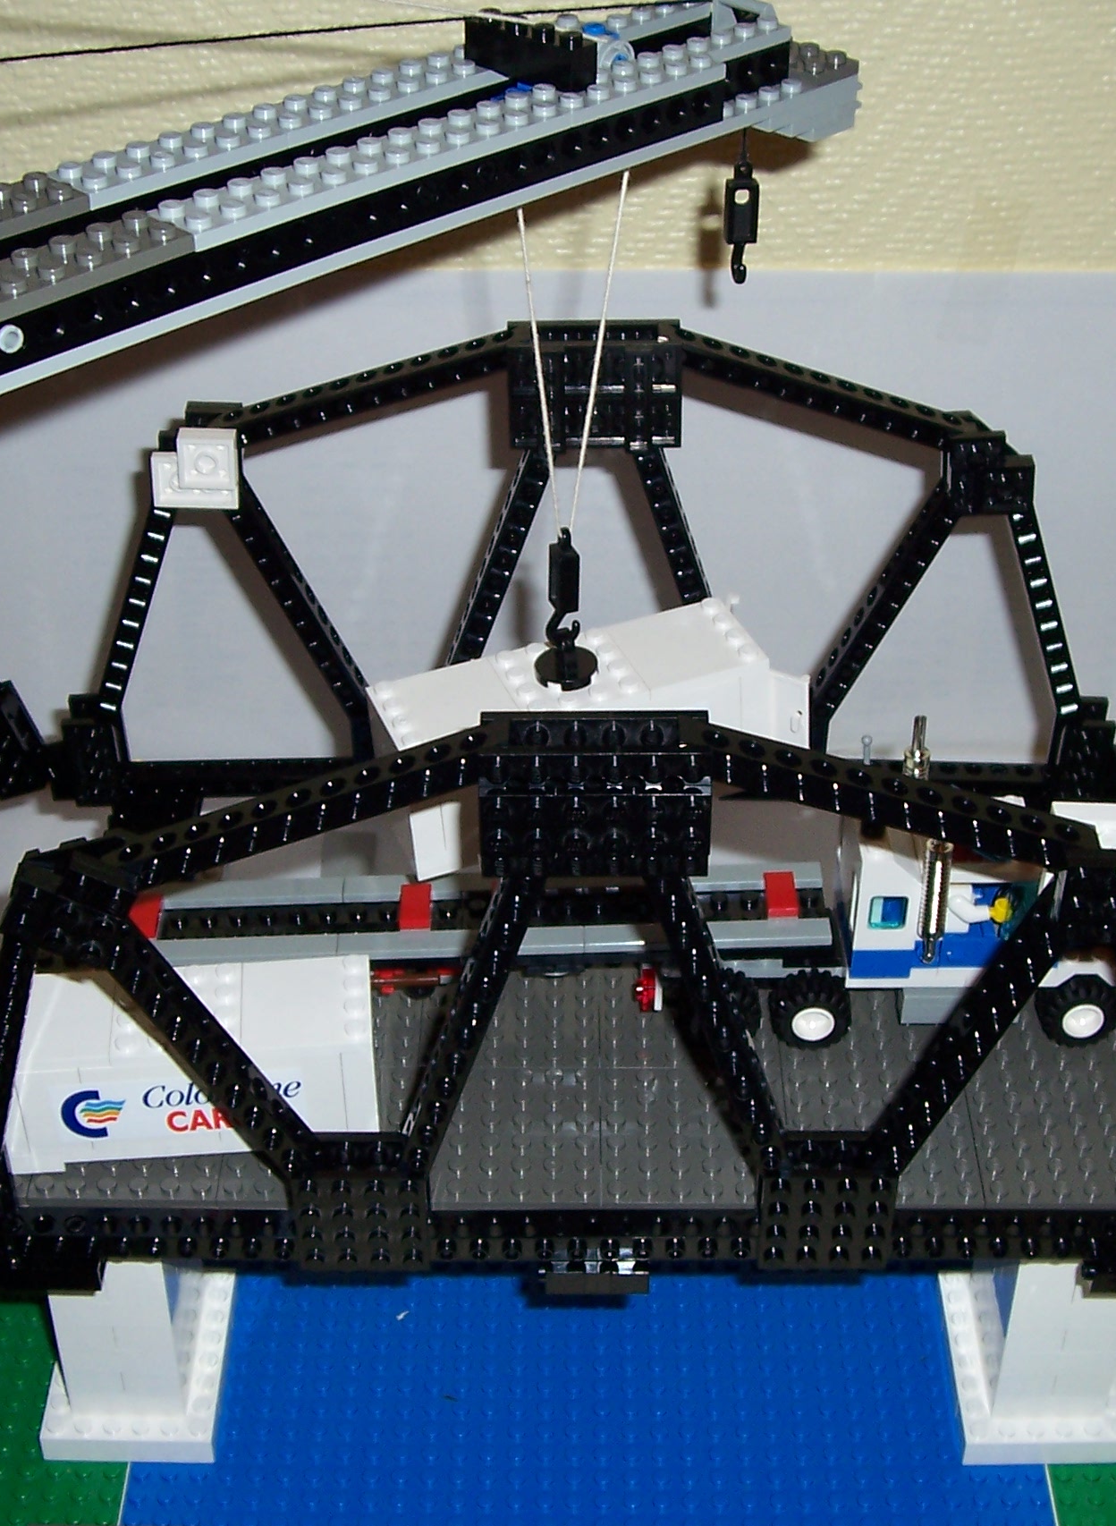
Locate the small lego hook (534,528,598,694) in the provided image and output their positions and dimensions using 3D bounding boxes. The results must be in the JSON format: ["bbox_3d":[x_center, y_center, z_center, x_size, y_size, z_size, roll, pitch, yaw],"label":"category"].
[{"bbox_3d":[0.002,-0.040,0.537,0.016,0.043,0.016,-10,36,-14],"label":"small lego hook"}]

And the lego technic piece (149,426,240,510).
[{"bbox_3d":[-0.100,-0.081,0.596,0.024,0.024,0.010,0,35,0],"label":"lego technic piece"}]

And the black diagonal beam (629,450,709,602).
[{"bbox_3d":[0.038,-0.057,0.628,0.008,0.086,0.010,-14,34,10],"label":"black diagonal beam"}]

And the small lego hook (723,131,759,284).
[{"bbox_3d":[0.044,-0.134,0.525,0.008,0.036,0.008,-6,36,-9],"label":"small lego hook"}]

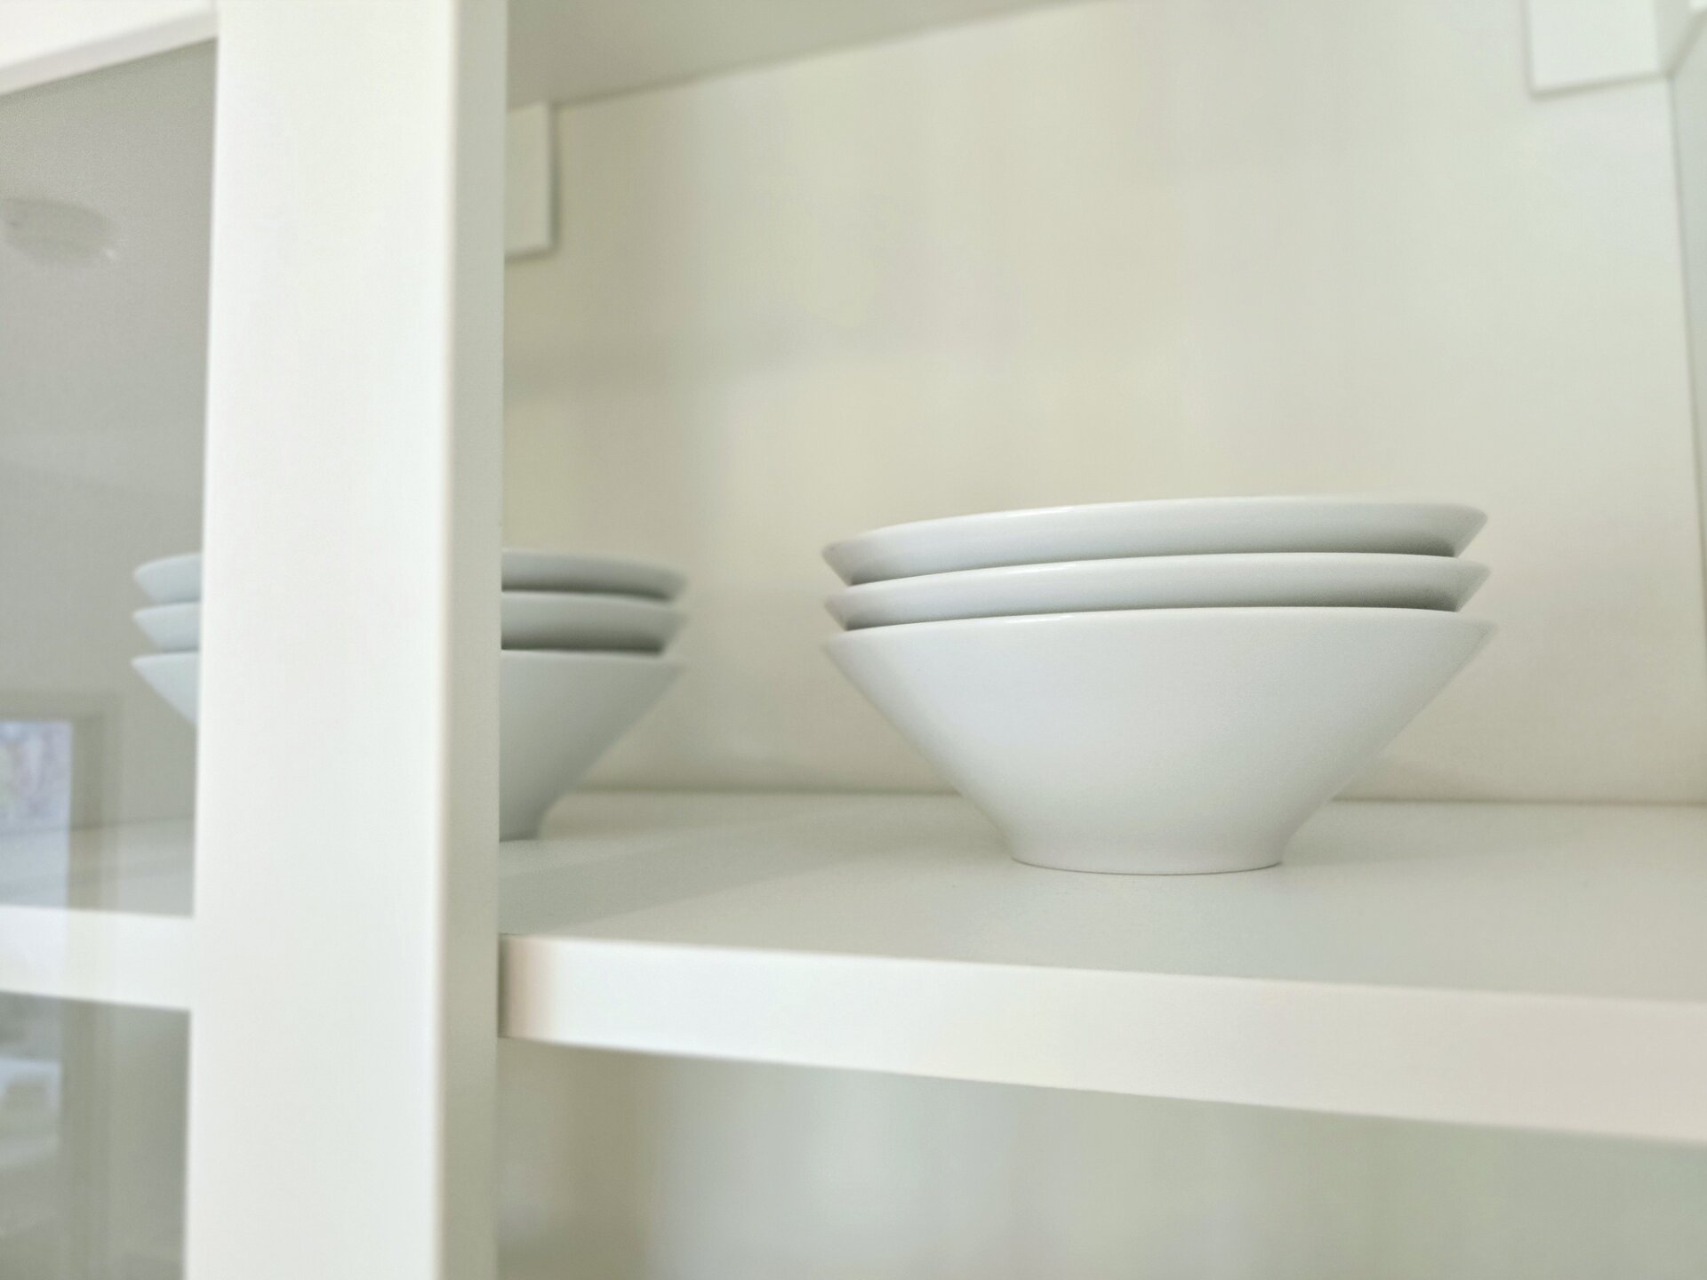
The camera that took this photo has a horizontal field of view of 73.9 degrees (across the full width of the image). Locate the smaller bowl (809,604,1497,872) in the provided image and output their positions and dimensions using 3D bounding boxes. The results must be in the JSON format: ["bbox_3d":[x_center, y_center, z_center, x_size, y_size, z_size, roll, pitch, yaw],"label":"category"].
[{"bbox_3d":[0.078,0.029,0.309,0.175,0.060,0.175,-1,-4,0],"label":"smaller bowl"}]

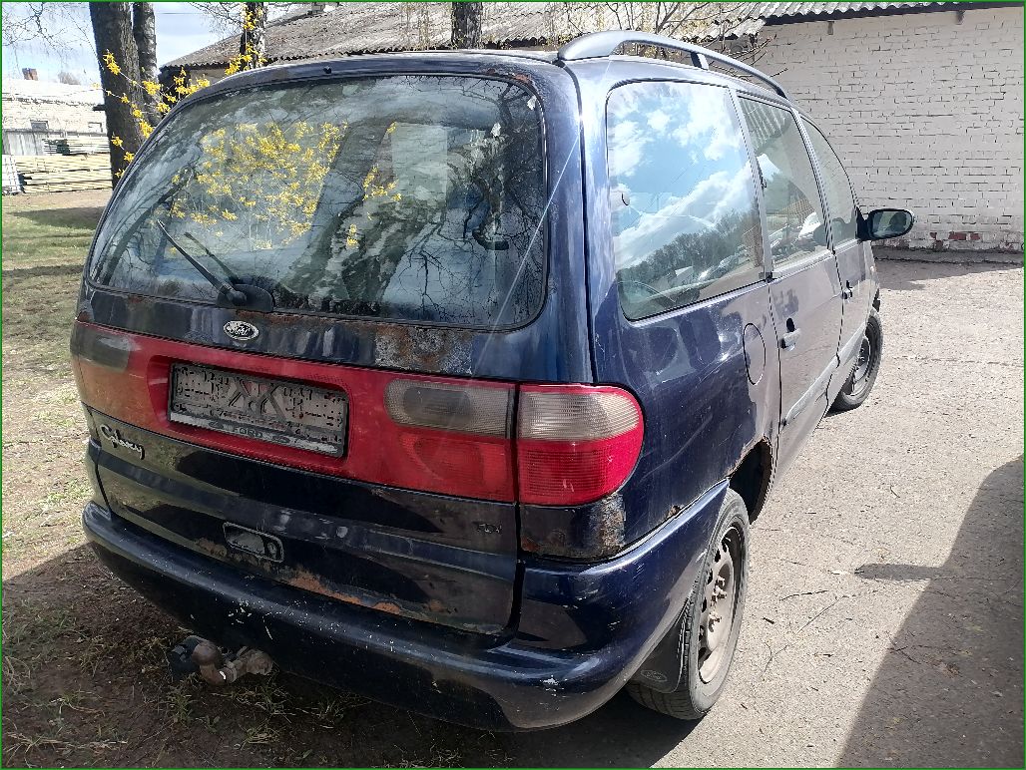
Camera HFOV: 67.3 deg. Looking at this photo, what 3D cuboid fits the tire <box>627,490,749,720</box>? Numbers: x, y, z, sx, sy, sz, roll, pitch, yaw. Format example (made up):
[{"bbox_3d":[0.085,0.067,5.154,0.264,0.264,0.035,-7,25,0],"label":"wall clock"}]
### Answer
[{"bbox_3d":[0.474,0.562,2.082,0.200,0.615,0.615,8,19,28],"label":"tire"}]

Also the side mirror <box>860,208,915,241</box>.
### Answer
[{"bbox_3d":[1.725,-0.746,3.552,0.210,0.155,0.130,8,19,28],"label":"side mirror"}]

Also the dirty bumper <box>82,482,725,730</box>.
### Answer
[{"bbox_3d":[-0.438,0.382,1.964,1.760,0.390,0.670,8,19,28],"label":"dirty bumper"}]

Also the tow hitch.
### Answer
[{"bbox_3d":[-0.666,0.598,1.738,0.190,0.170,0.220,8,19,28],"label":"tow hitch"}]

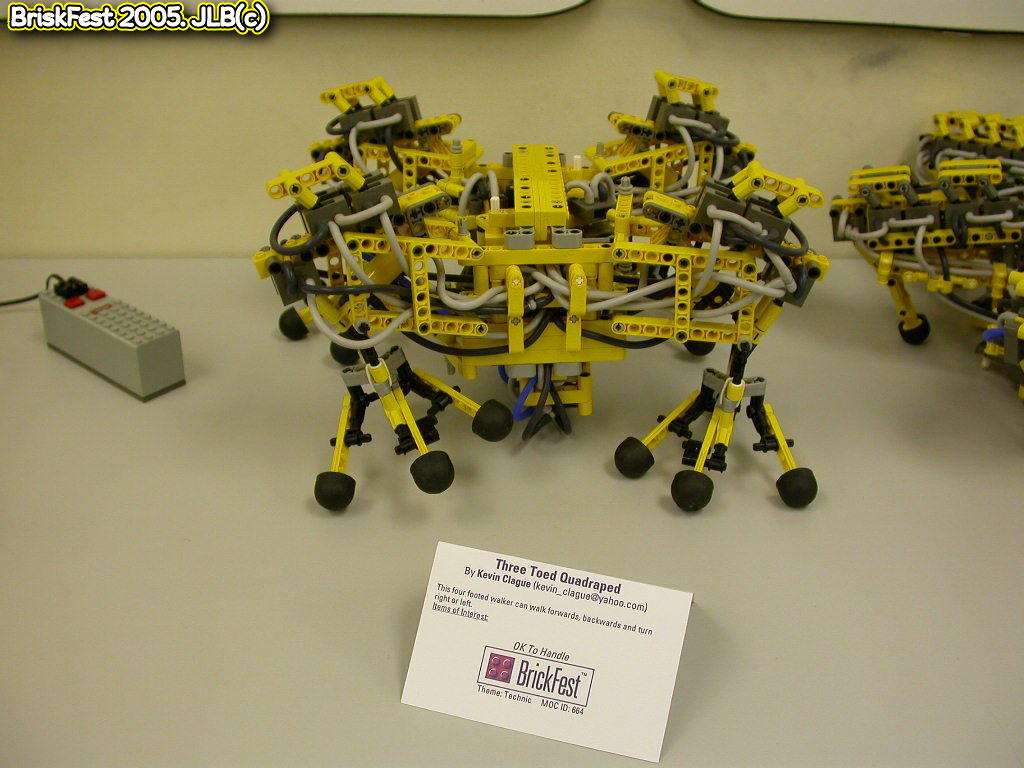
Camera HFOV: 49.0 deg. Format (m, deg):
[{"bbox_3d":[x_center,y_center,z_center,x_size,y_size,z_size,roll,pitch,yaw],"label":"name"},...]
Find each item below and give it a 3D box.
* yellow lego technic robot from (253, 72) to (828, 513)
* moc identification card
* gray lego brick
[{"bbox_3d":[0.012,-0.067,0.658,0.312,0.198,0.238,1,28,-2],"label":"yellow lego technic robot"},{"bbox_3d":[0.021,0.101,0.500,0.112,0.052,0.100,9,29,13],"label":"moc identification card"},{"bbox_3d":[-0.263,-0.029,0.738,0.112,0.040,0.032,23,34,34],"label":"gray lego brick"}]

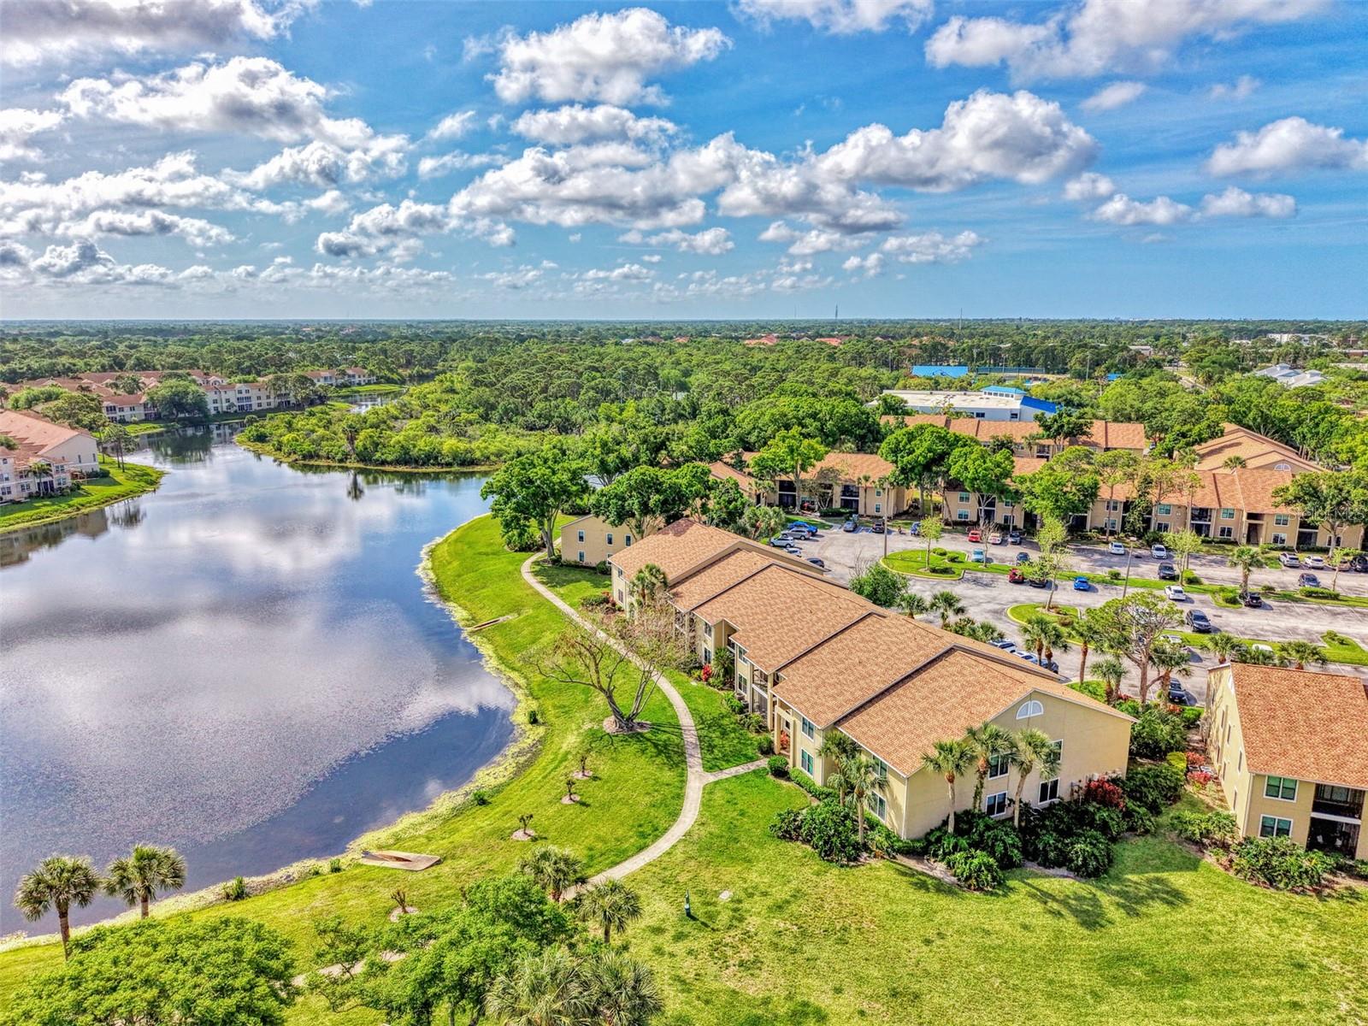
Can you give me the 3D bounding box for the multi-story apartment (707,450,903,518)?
[{"bbox_3d":[26.190,-7.150,185.440,37.000,9.500,20.500,7,13,29],"label":"multi-story apartment"}]

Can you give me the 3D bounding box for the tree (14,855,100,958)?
[{"bbox_3d":[-34.910,22.240,53.120,4.070,6.480,4.070,-8,14,-35],"label":"tree"}]

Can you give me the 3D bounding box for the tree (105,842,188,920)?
[{"bbox_3d":[-31.300,22.090,55.320,4.210,5.890,4.210,-7,14,-31],"label":"tree"}]

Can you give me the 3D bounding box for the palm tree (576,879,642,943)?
[{"bbox_3d":[-4.240,22.770,53.960,3.680,4.110,3.680,-1,12,-5],"label":"palm tree"}]

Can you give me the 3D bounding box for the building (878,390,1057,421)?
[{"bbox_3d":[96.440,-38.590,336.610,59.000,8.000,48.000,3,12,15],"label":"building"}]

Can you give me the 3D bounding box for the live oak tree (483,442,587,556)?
[{"bbox_3d":[-20.970,-1.610,134.920,15.850,16.800,15.850,0,12,0],"label":"live oak tree"}]

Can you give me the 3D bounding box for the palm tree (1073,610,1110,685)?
[{"bbox_3d":[37.800,12.680,89.080,3.240,7.280,3.240,0,12,0],"label":"palm tree"}]

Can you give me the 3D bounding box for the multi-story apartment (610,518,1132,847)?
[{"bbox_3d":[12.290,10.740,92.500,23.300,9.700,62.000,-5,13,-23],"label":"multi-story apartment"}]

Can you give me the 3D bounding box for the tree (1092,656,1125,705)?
[{"bbox_3d":[38.650,15.460,86.620,2.750,4.910,2.750,5,13,25],"label":"tree"}]

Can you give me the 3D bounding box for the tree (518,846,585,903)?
[{"bbox_3d":[-7.390,21.080,53.230,3.820,5.270,3.820,0,12,0],"label":"tree"}]

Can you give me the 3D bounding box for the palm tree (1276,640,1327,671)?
[{"bbox_3d":[55.290,14.770,85.130,3.680,6.850,3.680,8,14,34],"label":"palm tree"}]

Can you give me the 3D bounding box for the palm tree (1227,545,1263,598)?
[{"bbox_3d":[69.600,7.100,118.060,4.410,6.530,4.410,0,12,0],"label":"palm tree"}]

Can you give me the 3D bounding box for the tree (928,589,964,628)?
[{"bbox_3d":[28.370,11.490,102.830,3.790,6.170,3.790,3,12,16],"label":"tree"}]

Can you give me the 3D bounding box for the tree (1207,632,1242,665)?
[{"bbox_3d":[48.420,13.830,85.400,3.300,6.500,3.300,0,12,0],"label":"tree"}]

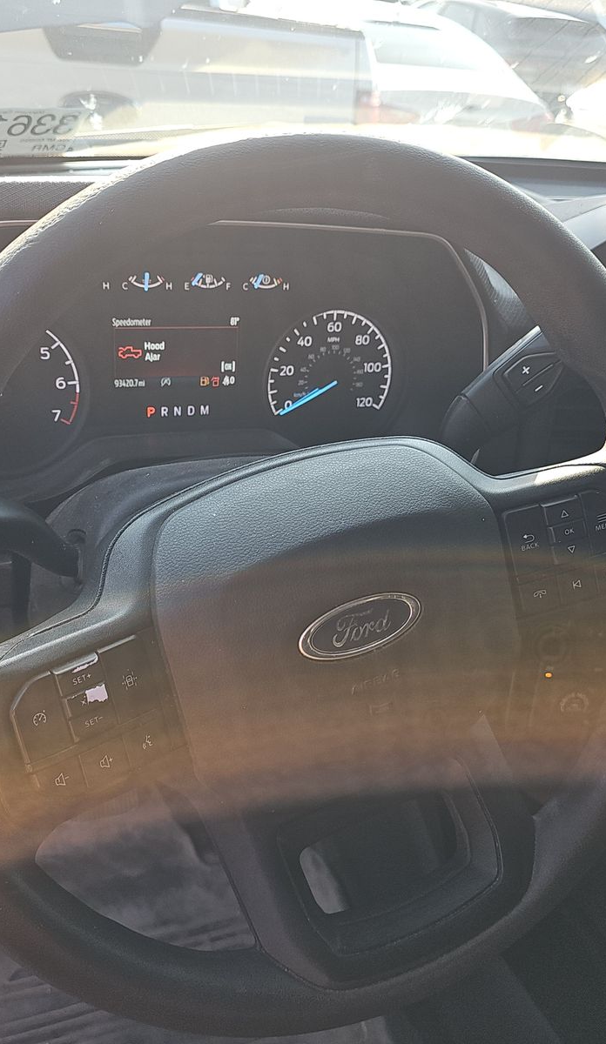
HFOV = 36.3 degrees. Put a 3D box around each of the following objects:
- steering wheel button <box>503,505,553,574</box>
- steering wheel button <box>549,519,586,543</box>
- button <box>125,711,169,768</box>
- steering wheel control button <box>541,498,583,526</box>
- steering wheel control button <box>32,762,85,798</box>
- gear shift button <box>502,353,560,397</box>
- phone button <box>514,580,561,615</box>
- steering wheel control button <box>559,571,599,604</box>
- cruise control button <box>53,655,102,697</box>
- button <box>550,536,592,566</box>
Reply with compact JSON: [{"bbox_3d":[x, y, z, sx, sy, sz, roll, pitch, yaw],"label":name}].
[{"bbox_3d":[0.105,0.008,0.436,0.018,0.029,0.007,-15,8,-7],"label":"steering wheel button"},{"bbox_3d":[0.125,0.004,0.439,0.018,0.009,0.007,-15,8,-7],"label":"steering wheel button"},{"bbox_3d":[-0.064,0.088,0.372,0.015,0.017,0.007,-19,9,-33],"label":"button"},{"bbox_3d":[0.122,-0.005,0.437,0.018,0.011,0.006,-14,7,-5],"label":"steering wheel control button"},{"bbox_3d":[-0.093,0.098,0.353,0.018,0.011,0.006,-20,9,-34],"label":"steering wheel control button"},{"bbox_3d":[0.122,-0.077,0.499,0.034,0.021,0.007,-34,16,-16],"label":"gear shift button"},{"bbox_3d":[0.112,0.035,0.440,0.019,0.015,0.006,-14,7,-5],"label":"phone button"},{"bbox_3d":[0.131,0.030,0.442,0.019,0.013,0.006,-14,7,-5],"label":"steering wheel control button"},{"bbox_3d":[-0.087,0.060,0.359,0.018,0.011,0.006,-20,9,-34],"label":"cruise control button"},{"bbox_3d":[0.127,0.013,0.440,0.018,0.009,0.007,-15,8,-7],"label":"button"}]

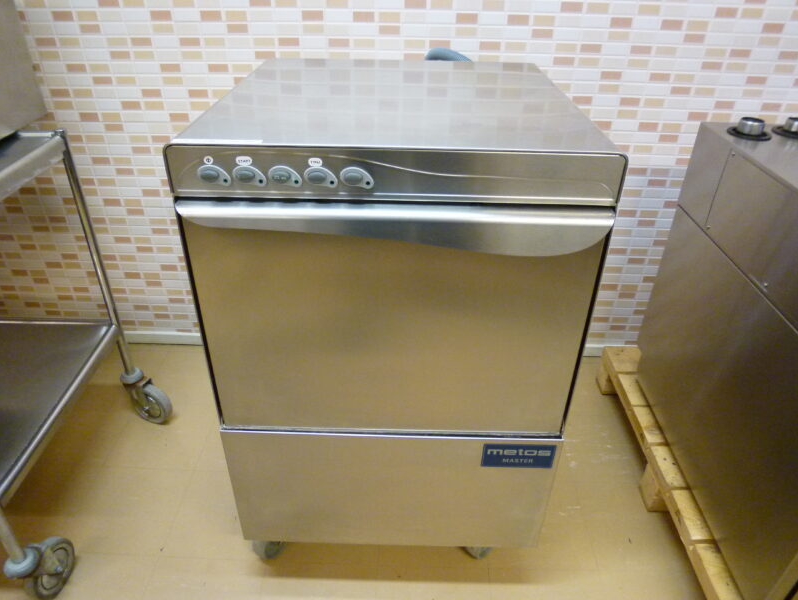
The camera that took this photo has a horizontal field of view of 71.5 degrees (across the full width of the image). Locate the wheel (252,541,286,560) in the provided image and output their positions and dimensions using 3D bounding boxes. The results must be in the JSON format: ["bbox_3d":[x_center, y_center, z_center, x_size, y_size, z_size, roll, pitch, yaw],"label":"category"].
[{"bbox_3d":[-0.280,0.531,1.244,0.042,0.100,0.095,24,39,32],"label":"wheel"}]

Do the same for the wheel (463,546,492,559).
[{"bbox_3d":[0.166,0.532,1.255,0.042,0.100,0.095,-20,38,-30],"label":"wheel"}]

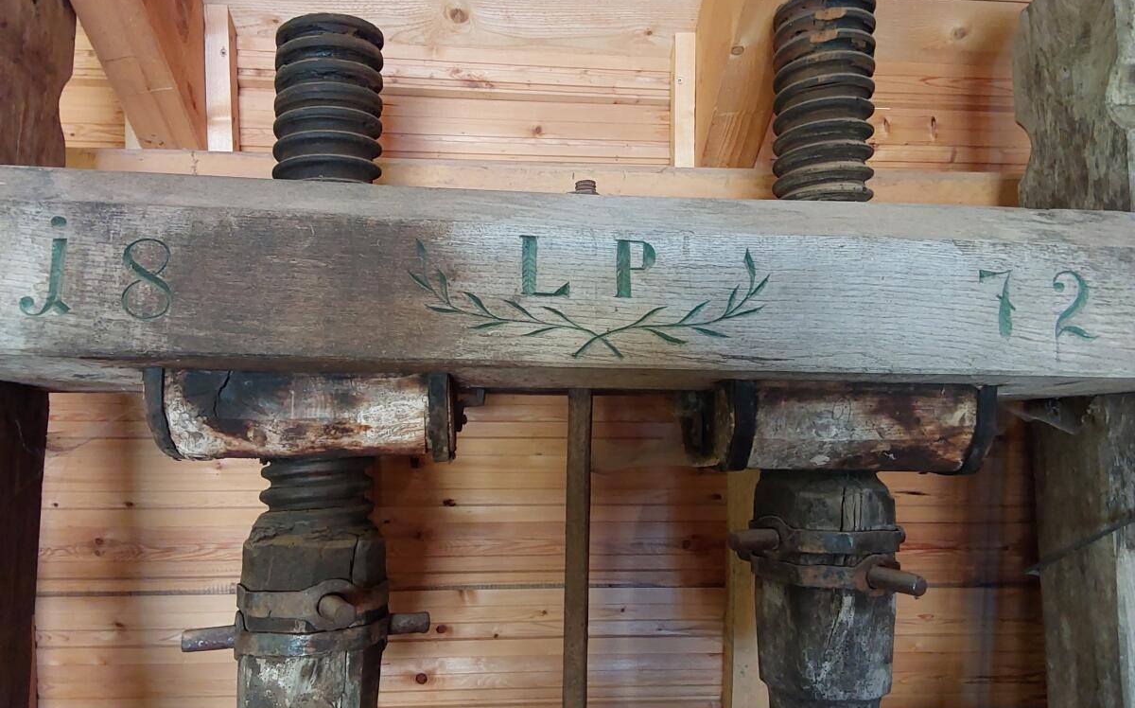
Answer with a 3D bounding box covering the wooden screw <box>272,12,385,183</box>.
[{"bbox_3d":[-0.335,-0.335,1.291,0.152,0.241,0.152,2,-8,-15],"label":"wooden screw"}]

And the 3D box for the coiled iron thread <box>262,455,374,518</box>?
[{"bbox_3d":[-0.332,0.175,1.219,0.149,0.080,0.149,2,-8,-15],"label":"coiled iron thread"}]

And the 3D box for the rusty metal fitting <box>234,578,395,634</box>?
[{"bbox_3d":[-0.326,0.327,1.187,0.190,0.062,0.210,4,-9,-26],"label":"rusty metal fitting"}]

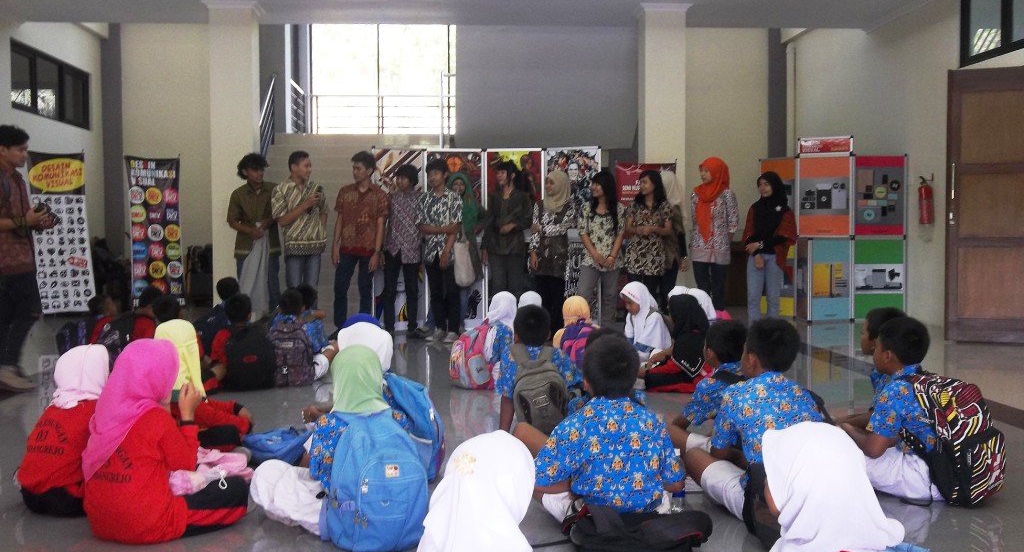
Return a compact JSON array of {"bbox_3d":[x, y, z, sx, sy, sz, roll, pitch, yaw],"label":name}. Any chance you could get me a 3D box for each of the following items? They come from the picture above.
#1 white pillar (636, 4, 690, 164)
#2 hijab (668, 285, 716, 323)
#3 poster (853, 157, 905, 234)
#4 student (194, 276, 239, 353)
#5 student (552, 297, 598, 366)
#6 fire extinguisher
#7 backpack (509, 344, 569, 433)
[{"bbox_3d":[1.398,-0.971,10.382,0.460,3.070,0.460,0,2,-4],"label":"white pillar"},{"bbox_3d":[1.336,0.218,8.100,0.340,0.330,0.300,-1,2,-9],"label":"hijab"},{"bbox_3d":[3.983,-0.872,11.861,0.600,0.890,0.030,-1,2,-10],"label":"poster"},{"bbox_3d":[-2.262,0.339,8.350,0.500,0.650,0.600,1,2,23],"label":"student"},{"bbox_3d":[0.426,0.407,7.118,0.460,0.570,0.520,0,2,-2],"label":"student"},{"bbox_3d":[4.385,-0.802,11.580,0.170,0.510,0.160,0,2,-3],"label":"fire extinguisher"},{"bbox_3d":[0.121,0.521,4.980,0.280,0.440,0.190,0,2,-4],"label":"backpack"}]

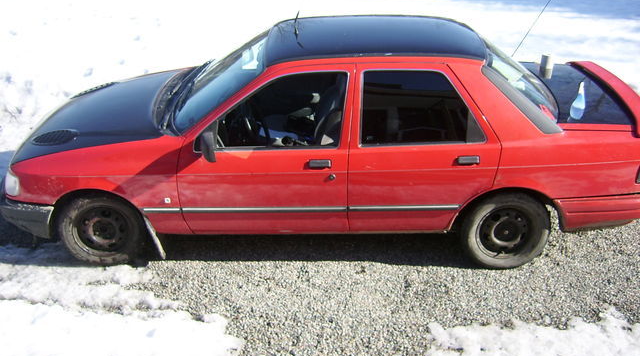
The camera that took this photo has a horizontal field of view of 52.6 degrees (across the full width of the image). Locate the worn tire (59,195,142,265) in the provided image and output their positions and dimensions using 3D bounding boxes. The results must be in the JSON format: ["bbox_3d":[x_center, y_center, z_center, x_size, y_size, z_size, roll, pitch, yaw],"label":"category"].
[{"bbox_3d":[-1.421,0.314,4.278,0.565,0.565,0.180,0,27,3],"label":"worn tire"}]

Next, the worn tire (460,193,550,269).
[{"bbox_3d":[1.183,0.320,4.133,0.565,0.565,0.180,0,27,3],"label":"worn tire"}]

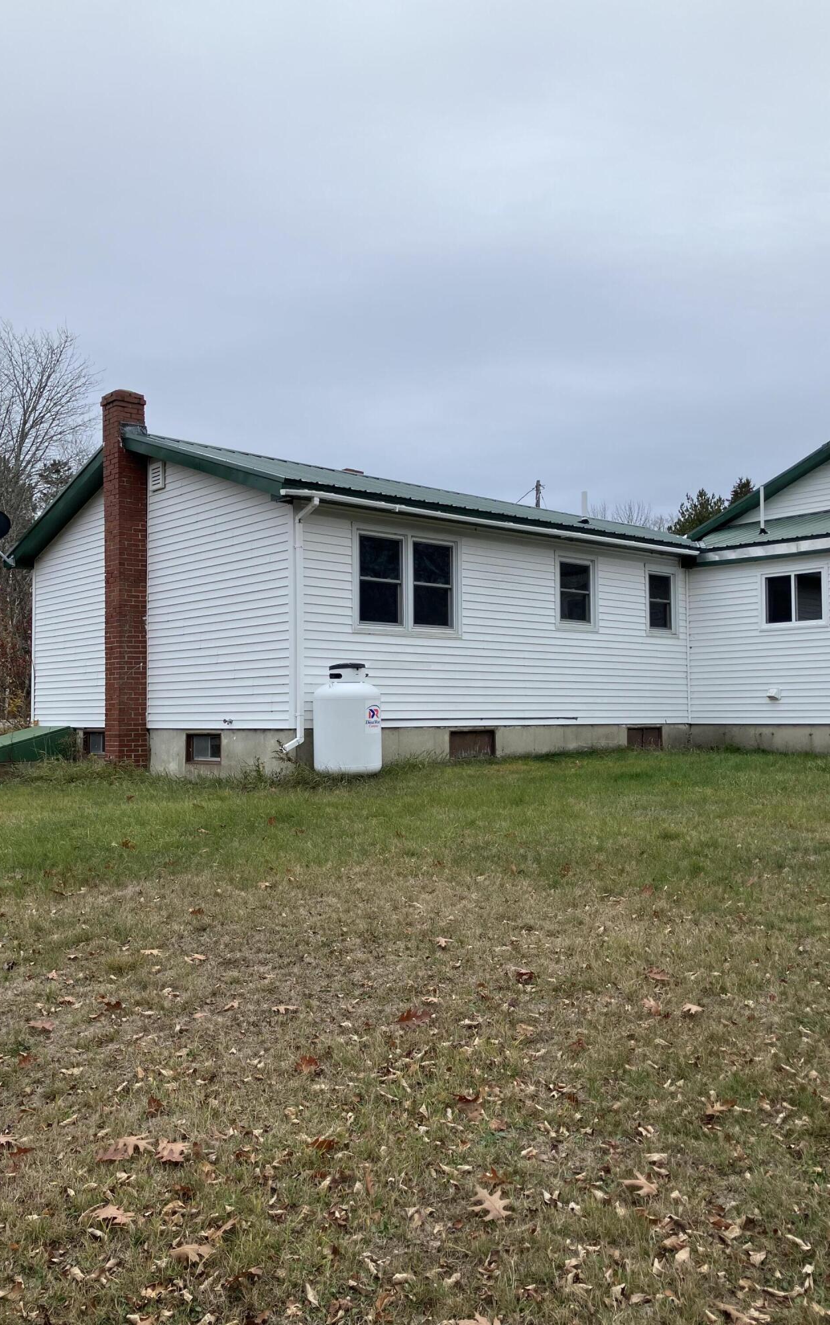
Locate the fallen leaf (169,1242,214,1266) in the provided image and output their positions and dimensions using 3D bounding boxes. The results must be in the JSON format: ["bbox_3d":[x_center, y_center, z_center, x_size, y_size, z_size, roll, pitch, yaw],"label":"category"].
[{"bbox_3d":[-0.545,1.451,2.627,0.120,0.045,0.085,0,1,0],"label":"fallen leaf"}]

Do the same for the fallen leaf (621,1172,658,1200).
[{"bbox_3d":[0.616,1.436,2.938,0.100,0.040,0.120,-1,2,-20],"label":"fallen leaf"}]

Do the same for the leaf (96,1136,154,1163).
[{"bbox_3d":[-0.857,1.439,3.170,0.175,0.045,0.095,-1,2,-22],"label":"leaf"}]

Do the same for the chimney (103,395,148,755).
[{"bbox_3d":[-4.000,-1.122,14.859,0.450,5.170,0.440,2,-4,-42],"label":"chimney"}]

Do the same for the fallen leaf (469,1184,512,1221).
[{"bbox_3d":[0.200,1.441,2.855,0.105,0.035,0.155,-1,2,-25],"label":"fallen leaf"}]

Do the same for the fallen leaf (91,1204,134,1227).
[{"bbox_3d":[-0.792,1.448,2.810,0.125,0.040,0.085,-1,2,-10],"label":"fallen leaf"}]

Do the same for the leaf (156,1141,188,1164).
[{"bbox_3d":[-0.713,1.439,3.149,0.105,0.040,0.100,0,1,0],"label":"leaf"}]

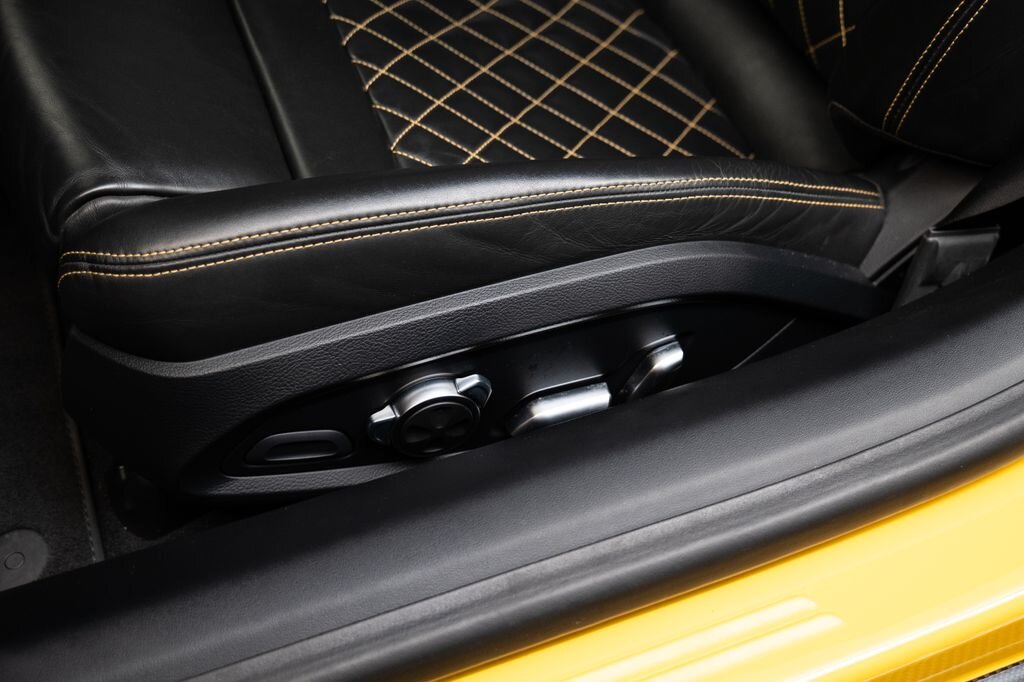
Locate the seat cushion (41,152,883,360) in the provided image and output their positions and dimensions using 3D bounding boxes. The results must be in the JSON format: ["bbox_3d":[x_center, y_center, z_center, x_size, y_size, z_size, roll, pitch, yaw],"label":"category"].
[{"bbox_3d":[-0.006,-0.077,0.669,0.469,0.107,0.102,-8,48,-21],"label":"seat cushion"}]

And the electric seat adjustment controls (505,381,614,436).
[{"bbox_3d":[0.028,0.042,0.689,0.058,0.021,0.020,-14,50,-14],"label":"electric seat adjustment controls"}]

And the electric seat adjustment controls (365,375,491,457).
[{"bbox_3d":[-0.049,0.043,0.683,0.069,0.051,0.021,-14,50,-14],"label":"electric seat adjustment controls"}]

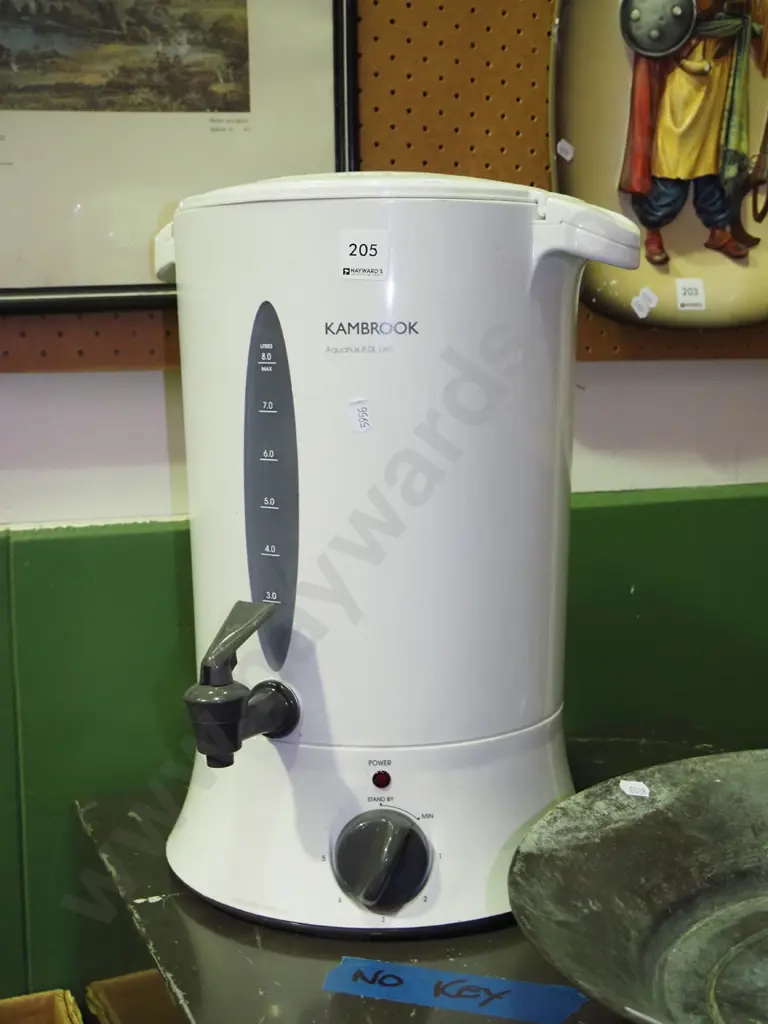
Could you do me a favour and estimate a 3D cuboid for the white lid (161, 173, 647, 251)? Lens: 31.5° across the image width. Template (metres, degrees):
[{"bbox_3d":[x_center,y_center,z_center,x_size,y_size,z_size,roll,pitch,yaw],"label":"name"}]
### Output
[{"bbox_3d":[0.007,-0.179,0.825,0.292,0.046,0.244,2,8,19],"label":"white lid"}]

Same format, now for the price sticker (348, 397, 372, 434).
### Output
[{"bbox_3d":[-0.012,-0.050,0.714,0.011,0.019,0.001,-7,8,6],"label":"price sticker"}]

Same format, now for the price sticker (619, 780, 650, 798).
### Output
[{"bbox_3d":[0.154,0.170,0.835,0.021,0.001,0.011,10,39,-22],"label":"price sticker"}]

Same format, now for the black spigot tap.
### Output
[{"bbox_3d":[-0.080,0.092,0.733,0.035,0.085,0.070,4,9,30],"label":"black spigot tap"}]

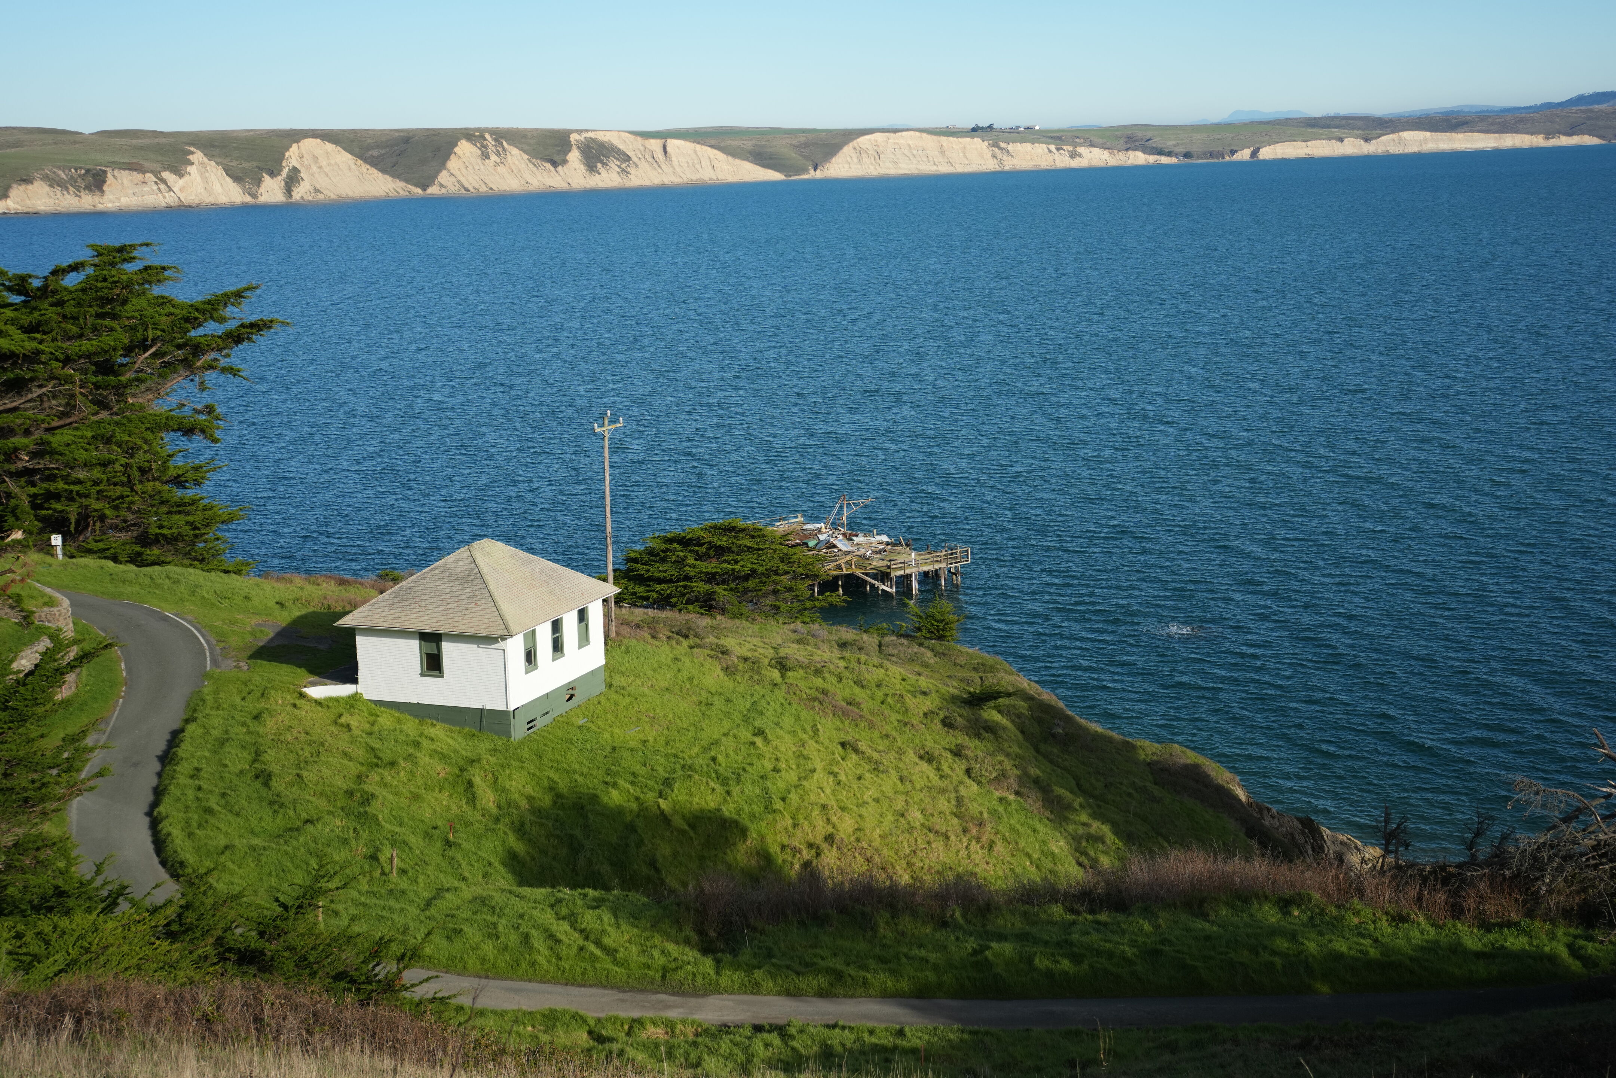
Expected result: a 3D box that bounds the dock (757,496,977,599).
[{"bbox_3d":[1.370,0.803,239.590,17.452,7.000,32.684,-8,13,-35],"label":"dock"}]

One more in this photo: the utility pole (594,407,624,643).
[{"bbox_3d":[-9.309,-0.614,100.993,0.350,10.865,2.300,7,13,34],"label":"utility pole"}]

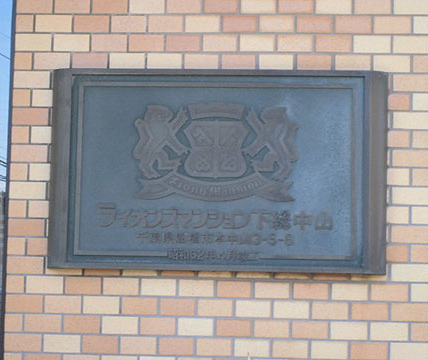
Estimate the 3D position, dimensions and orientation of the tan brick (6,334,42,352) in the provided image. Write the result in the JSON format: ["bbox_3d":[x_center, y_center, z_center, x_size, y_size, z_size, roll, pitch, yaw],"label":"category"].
[{"bbox_3d":[-0.498,0.428,4.045,0.095,0.046,0.030,1,-6,5],"label":"tan brick"}]

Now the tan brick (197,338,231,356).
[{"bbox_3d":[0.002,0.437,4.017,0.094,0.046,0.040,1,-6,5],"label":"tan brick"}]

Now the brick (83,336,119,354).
[{"bbox_3d":[-0.301,0.434,4.086,0.096,0.046,0.030,1,-6,5],"label":"brick"}]

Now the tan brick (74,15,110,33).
[{"bbox_3d":[-0.324,-0.416,4.132,0.094,0.046,0.040,1,-6,5],"label":"tan brick"}]

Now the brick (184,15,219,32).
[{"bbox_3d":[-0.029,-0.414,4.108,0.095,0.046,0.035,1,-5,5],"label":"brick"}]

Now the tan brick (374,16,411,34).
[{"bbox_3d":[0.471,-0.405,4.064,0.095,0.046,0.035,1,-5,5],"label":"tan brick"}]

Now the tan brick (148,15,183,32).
[{"bbox_3d":[-0.129,-0.414,4.116,0.094,0.046,0.040,1,-6,5],"label":"tan brick"}]

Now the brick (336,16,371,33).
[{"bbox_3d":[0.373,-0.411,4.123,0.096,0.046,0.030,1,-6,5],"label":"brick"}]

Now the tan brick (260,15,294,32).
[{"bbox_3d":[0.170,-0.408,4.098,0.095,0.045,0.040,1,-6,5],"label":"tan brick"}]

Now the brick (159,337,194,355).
[{"bbox_3d":[-0.098,0.432,4.011,0.095,0.046,0.030,1,-6,5],"label":"brick"}]

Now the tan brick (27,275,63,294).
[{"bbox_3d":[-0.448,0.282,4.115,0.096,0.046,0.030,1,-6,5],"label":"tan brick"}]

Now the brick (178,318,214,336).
[{"bbox_3d":[-0.045,0.386,4.026,0.094,0.046,0.040,1,-6,5],"label":"brick"}]

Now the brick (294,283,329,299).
[{"bbox_3d":[0.253,0.288,3.998,0.095,0.046,0.030,1,-6,5],"label":"brick"}]

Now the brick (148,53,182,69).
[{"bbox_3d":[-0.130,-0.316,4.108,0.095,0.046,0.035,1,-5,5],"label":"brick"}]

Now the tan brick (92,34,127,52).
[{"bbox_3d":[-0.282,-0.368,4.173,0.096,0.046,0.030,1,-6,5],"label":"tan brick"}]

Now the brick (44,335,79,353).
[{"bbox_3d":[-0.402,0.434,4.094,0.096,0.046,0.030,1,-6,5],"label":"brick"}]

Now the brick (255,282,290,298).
[{"bbox_3d":[0.155,0.288,4.064,0.096,0.046,0.030,1,-6,5],"label":"brick"}]

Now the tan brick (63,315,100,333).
[{"bbox_3d":[-0.350,0.383,4.096,0.096,0.046,0.030,1,-6,5],"label":"tan brick"}]

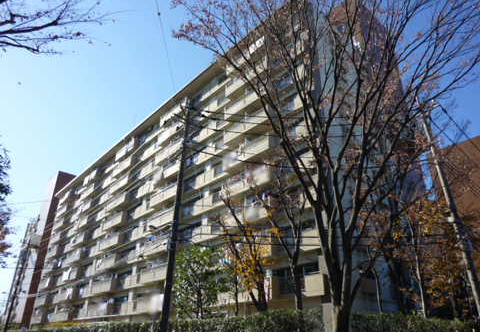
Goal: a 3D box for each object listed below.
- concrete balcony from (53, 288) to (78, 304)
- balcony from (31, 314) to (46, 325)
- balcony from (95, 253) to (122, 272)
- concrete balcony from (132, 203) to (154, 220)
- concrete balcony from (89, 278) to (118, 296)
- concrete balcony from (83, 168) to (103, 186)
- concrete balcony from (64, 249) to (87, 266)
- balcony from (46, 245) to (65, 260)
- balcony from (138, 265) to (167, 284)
[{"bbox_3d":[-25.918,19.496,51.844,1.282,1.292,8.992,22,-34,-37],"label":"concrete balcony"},{"bbox_3d":[-33.447,25.598,57.964,1.150,1.370,5.130,22,-34,-37],"label":"balcony"},{"bbox_3d":[-15.959,12.181,42.854,1.150,1.330,5.330,22,-34,-37],"label":"balcony"},{"bbox_3d":[-11.098,5.307,41.164,0.721,1.292,5.287,22,-34,-37],"label":"concrete balcony"},{"bbox_3d":[-15.956,14.551,41.668,1.150,1.330,5.330,22,-34,-37],"label":"concrete balcony"},{"bbox_3d":[-24.702,2.206,59.038,1.255,1.292,5.598,22,-34,-37],"label":"concrete balcony"},{"bbox_3d":[-24.553,13.992,52.650,1.200,1.304,5.346,22,-34,-37],"label":"concrete balcony"},{"bbox_3d":[-33.462,15.941,62.799,1.150,1.370,5.130,22,-34,-37],"label":"balcony"},{"bbox_3d":[-7.870,10.599,34.116,1.150,1.370,5.470,22,-34,-37],"label":"balcony"}]

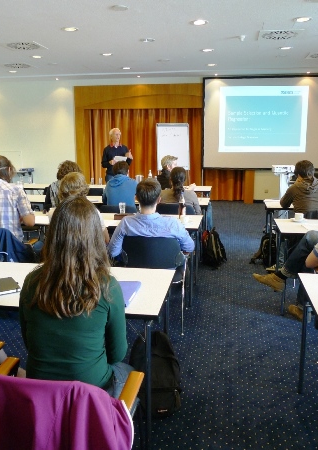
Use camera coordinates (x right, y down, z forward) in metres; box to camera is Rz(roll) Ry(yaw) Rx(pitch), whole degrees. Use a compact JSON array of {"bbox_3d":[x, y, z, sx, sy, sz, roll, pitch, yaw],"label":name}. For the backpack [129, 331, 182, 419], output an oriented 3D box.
[{"bbox_3d":[-0.017,0.830,2.393,0.310,0.440,0.220,1,12,5],"label":"backpack"}]

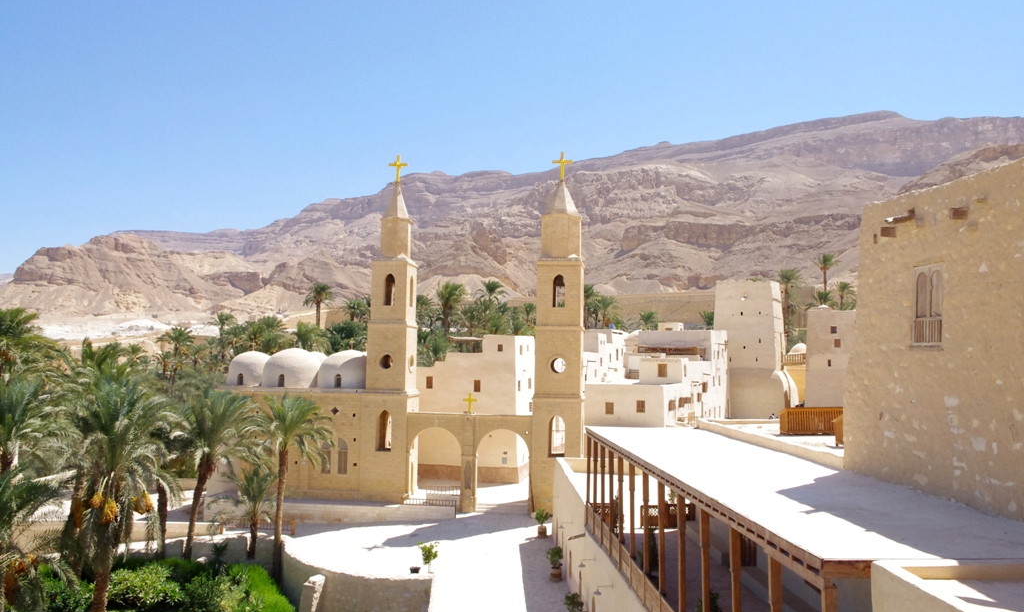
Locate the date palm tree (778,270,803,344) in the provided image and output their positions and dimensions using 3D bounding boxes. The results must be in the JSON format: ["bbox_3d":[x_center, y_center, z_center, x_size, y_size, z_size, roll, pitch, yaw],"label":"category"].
[{"bbox_3d":[41.907,0.200,115.000,3.589,11.733,3.589,-1,-5,20],"label":"date palm tree"}]

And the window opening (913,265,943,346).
[{"bbox_3d":[8.676,-0.031,16.004,0.220,1.650,1.050,1,-5,-1],"label":"window opening"}]

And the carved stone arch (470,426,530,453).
[{"bbox_3d":[-0.710,9.141,52.200,3.873,1.747,0.700,0,-5,9],"label":"carved stone arch"}]

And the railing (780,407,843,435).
[{"bbox_3d":[11.354,4.337,28.831,2.350,1.000,0.600,1,-5,-2],"label":"railing"}]

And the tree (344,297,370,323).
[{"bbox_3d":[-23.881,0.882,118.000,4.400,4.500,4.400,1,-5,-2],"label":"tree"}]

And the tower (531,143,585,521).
[{"bbox_3d":[3.202,1.835,52.800,3.349,24.237,3.349,0,-5,8],"label":"tower"}]

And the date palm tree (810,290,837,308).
[{"bbox_3d":[44.674,1.638,110.000,3.907,7.762,3.907,-2,-5,22],"label":"date palm tree"}]

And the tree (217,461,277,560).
[{"bbox_3d":[-15.794,12.118,45.800,3.300,5.700,3.200,1,-5,-2],"label":"tree"}]

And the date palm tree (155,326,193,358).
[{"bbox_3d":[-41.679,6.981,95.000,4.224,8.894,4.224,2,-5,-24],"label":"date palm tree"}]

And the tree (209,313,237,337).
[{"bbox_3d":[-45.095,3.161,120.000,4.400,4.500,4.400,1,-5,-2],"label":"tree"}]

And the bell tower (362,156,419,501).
[{"bbox_3d":[-9.035,1.272,58.902,3.450,26.000,3.600,0,-5,5],"label":"bell tower"}]

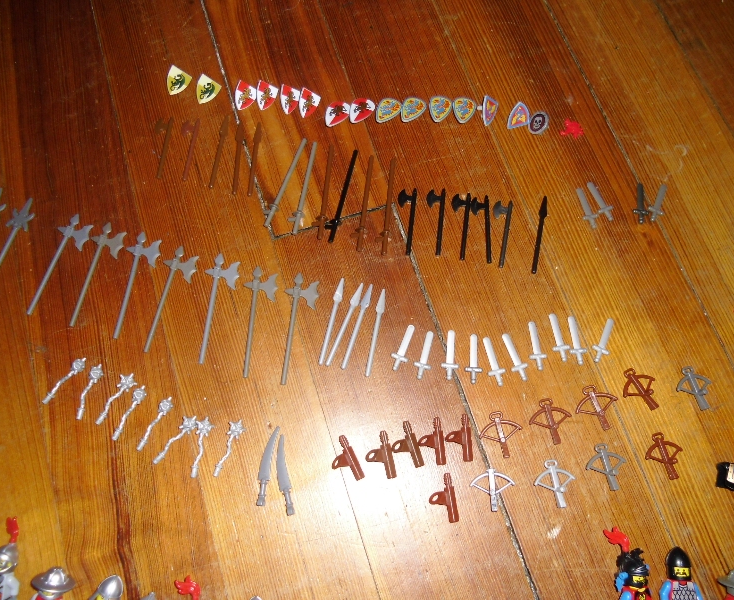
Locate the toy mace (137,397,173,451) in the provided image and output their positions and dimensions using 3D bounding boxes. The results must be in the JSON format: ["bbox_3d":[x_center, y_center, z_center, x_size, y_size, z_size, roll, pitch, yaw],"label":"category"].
[{"bbox_3d":[-0.125,0.072,0.366,0.009,0.007,0.034,29,73,9],"label":"toy mace"}]

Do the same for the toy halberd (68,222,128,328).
[{"bbox_3d":[-0.172,-0.017,0.397,0.023,0.004,0.073,10,70,3],"label":"toy halberd"}]

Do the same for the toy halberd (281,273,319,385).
[{"bbox_3d":[-0.043,0.017,0.385,0.022,0.004,0.073,5,70,2],"label":"toy halberd"}]

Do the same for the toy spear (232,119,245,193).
[{"bbox_3d":[-0.088,-0.098,0.430,0.006,0.003,0.059,0,70,0],"label":"toy spear"}]

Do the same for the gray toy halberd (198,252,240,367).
[{"bbox_3d":[-0.093,0.005,0.387,0.022,0.005,0.072,5,71,1],"label":"gray toy halberd"}]

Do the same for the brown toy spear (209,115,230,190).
[{"bbox_3d":[-0.101,-0.102,0.429,0.006,0.004,0.059,8,70,3],"label":"brown toy spear"}]

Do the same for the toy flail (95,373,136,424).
[{"bbox_3d":[-0.147,0.058,0.366,0.012,0.009,0.034,28,73,8],"label":"toy flail"}]

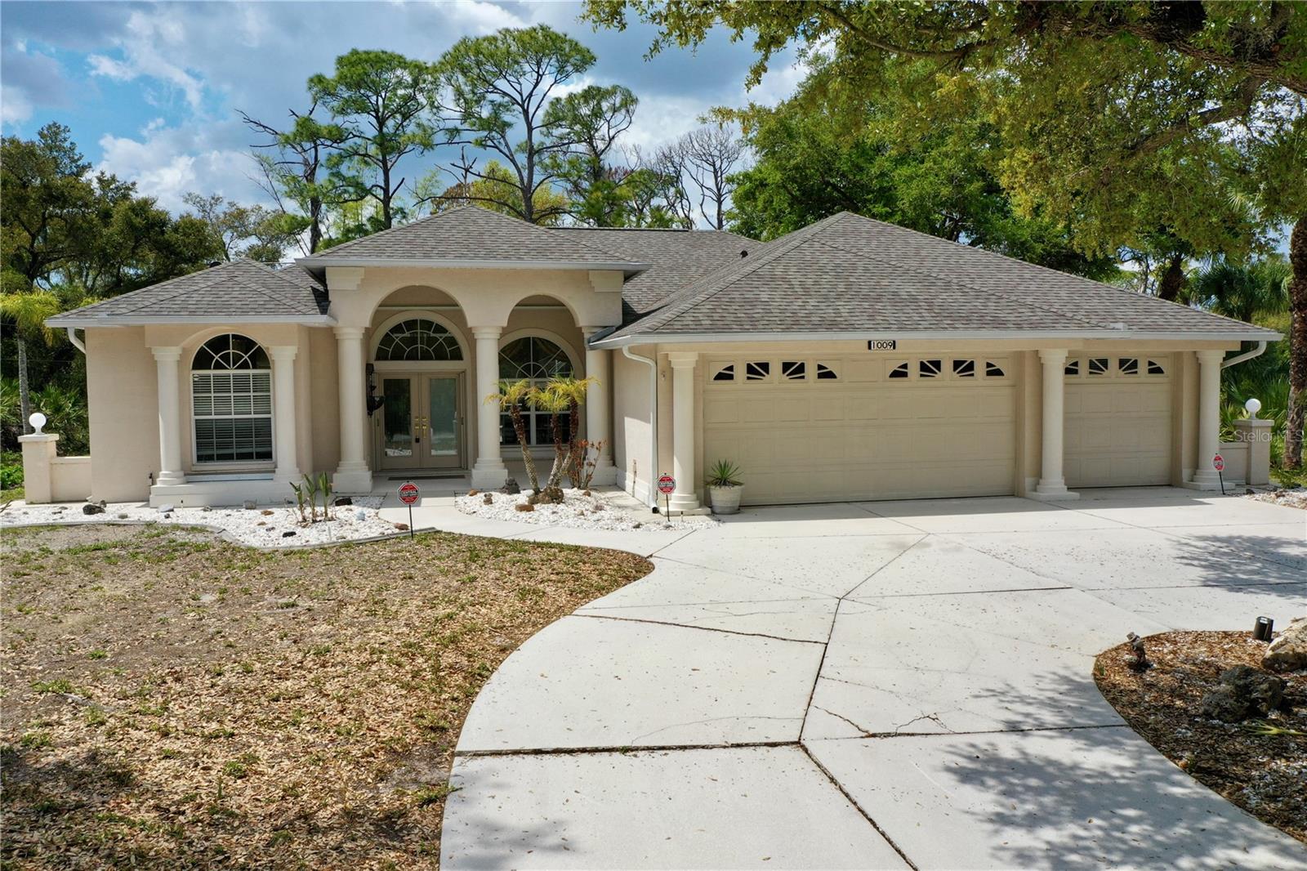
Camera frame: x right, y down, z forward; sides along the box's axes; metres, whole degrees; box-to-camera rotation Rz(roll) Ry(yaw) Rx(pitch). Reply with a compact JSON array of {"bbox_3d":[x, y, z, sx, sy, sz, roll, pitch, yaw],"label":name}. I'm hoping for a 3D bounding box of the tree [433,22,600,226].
[{"bbox_3d":[-5.911,-9.126,44.521,7.207,17.306,7.207,-1,4,-10],"label":"tree"}]

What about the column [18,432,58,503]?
[{"bbox_3d":[-10.908,0.599,18.098,0.488,1.198,0.488,-1,4,-10],"label":"column"}]

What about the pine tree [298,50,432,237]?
[{"bbox_3d":[-12.383,-8.768,45.502,6.014,16.659,6.014,-1,4,-10],"label":"pine tree"}]

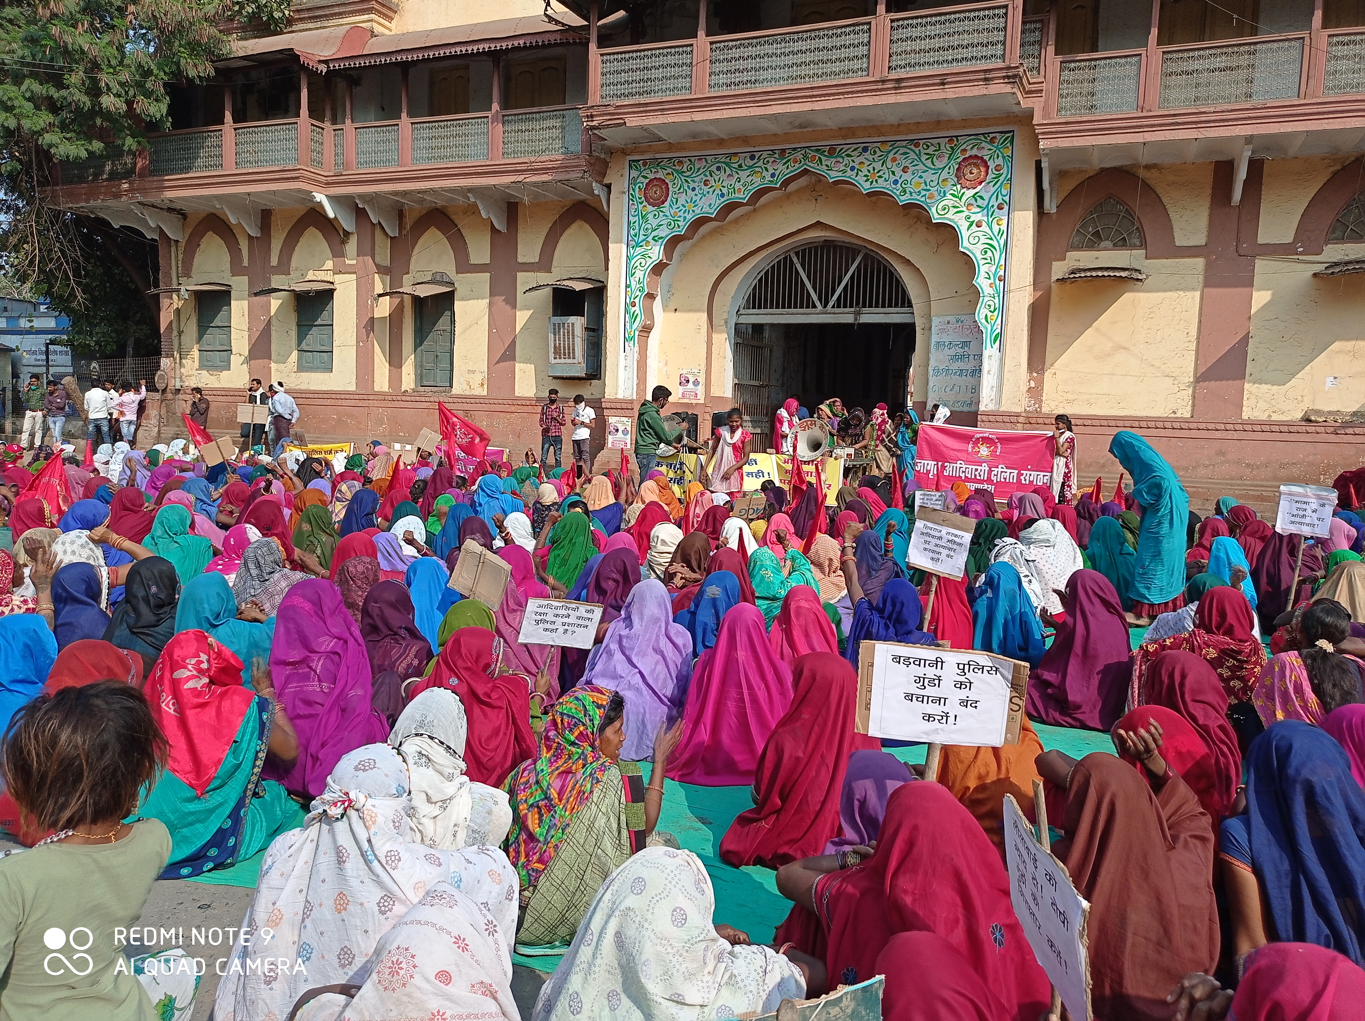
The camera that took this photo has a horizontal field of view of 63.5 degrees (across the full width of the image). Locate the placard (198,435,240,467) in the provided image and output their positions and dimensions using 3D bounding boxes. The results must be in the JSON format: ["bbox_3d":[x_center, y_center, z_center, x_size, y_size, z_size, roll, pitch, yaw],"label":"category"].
[{"bbox_3d":[-4.331,-0.553,10.300,0.300,0.210,0.015,-19,3,3],"label":"placard"}]

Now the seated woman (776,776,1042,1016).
[{"bbox_3d":[0.491,0.963,2.418,0.570,0.760,0.600,1,6,-5],"label":"seated woman"}]

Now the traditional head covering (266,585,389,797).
[{"bbox_3d":[-1.558,0.702,4.848,0.510,0.790,0.460,3,6,14],"label":"traditional head covering"}]

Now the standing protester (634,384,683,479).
[{"bbox_3d":[-0.268,-0.473,12.314,0.500,1.740,0.480,0,6,-22],"label":"standing protester"}]

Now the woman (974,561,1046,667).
[{"bbox_3d":[1.722,0.639,5.887,0.440,0.750,0.580,1,6,-10],"label":"woman"}]

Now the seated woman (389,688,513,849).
[{"bbox_3d":[-0.699,0.895,3.326,0.540,0.760,0.580,4,6,20],"label":"seated woman"}]

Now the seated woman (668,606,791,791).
[{"bbox_3d":[0.198,0.741,4.594,0.500,0.740,0.540,2,5,3],"label":"seated woman"}]

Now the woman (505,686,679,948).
[{"bbox_3d":[-0.285,0.898,3.486,0.600,0.750,0.500,-2,7,-37],"label":"woman"}]

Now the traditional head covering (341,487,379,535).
[{"bbox_3d":[-2.566,0.028,8.771,0.320,0.430,0.350,6,7,35],"label":"traditional head covering"}]

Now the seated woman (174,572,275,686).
[{"bbox_3d":[-2.140,0.661,5.177,0.540,0.770,0.600,4,6,20],"label":"seated woman"}]

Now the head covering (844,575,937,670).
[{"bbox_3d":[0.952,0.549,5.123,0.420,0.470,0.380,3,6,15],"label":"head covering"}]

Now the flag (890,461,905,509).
[{"bbox_3d":[1.921,-0.202,9.923,0.150,0.460,0.140,2,6,0],"label":"flag"}]

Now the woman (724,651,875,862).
[{"bbox_3d":[0.392,0.839,3.914,0.500,0.690,0.480,2,6,5],"label":"woman"}]

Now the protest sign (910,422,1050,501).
[{"bbox_3d":[4.193,-0.644,15.300,1.850,1.000,0.050,5,5,9],"label":"protest sign"}]

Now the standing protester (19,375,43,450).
[{"bbox_3d":[-14.379,-2.170,24.381,0.520,1.640,0.330,-1,6,-25],"label":"standing protester"}]

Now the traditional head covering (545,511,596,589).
[{"bbox_3d":[-0.841,0.306,8.323,0.400,0.620,0.400,3,6,9],"label":"traditional head covering"}]

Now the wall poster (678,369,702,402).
[{"bbox_3d":[0.144,-2.439,21.300,0.455,0.580,0.010,4,6,24],"label":"wall poster"}]

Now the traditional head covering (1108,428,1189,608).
[{"bbox_3d":[3.545,0.065,8.400,0.600,1.330,0.470,3,5,9],"label":"traditional head covering"}]

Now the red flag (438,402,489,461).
[{"bbox_3d":[-2.534,-0.915,12.734,0.580,0.680,0.200,2,6,0],"label":"red flag"}]

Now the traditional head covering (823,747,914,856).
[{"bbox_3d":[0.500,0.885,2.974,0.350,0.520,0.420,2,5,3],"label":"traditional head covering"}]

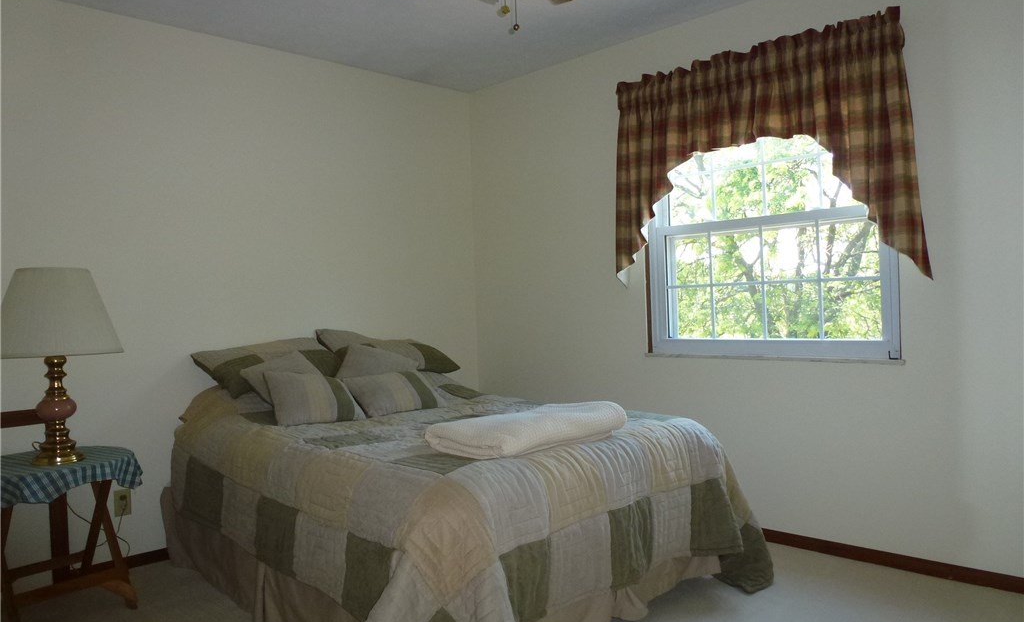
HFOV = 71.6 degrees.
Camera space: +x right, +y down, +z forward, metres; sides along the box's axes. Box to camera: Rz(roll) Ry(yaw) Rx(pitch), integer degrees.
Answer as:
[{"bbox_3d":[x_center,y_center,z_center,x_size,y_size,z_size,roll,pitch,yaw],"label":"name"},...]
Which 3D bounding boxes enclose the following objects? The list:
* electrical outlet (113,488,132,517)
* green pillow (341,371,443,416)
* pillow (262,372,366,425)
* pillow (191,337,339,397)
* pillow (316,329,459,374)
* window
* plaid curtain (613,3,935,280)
[{"bbox_3d":[-1.699,0.842,3.107,0.070,0.115,0.016,-2,1,-41],"label":"electrical outlet"},{"bbox_3d":[-0.595,0.409,3.526,0.407,0.120,0.310,-2,36,-42],"label":"green pillow"},{"bbox_3d":[-0.924,0.400,3.314,0.404,0.120,0.320,3,39,-37],"label":"pillow"},{"bbox_3d":[-1.086,0.259,3.311,0.420,0.150,0.639,35,26,33],"label":"pillow"},{"bbox_3d":[-0.640,0.209,3.691,0.628,0.150,0.440,1,28,-47],"label":"pillow"},{"bbox_3d":[1.119,-0.386,3.225,1.170,1.220,0.120,-1,1,43],"label":"window"},{"bbox_3d":[1.053,-0.633,3.160,1.380,1.050,0.120,-1,1,43],"label":"plaid curtain"}]

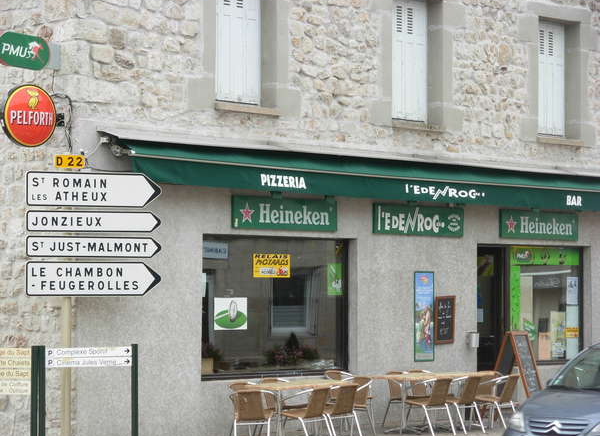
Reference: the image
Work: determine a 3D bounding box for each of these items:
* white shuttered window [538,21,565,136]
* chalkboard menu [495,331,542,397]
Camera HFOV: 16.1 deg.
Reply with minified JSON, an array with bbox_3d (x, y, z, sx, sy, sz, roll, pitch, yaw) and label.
[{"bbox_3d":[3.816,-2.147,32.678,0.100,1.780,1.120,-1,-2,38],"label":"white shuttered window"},{"bbox_3d":[3.013,2.216,29.398,0.840,1.260,0.570,-1,-2,31],"label":"chalkboard menu"}]

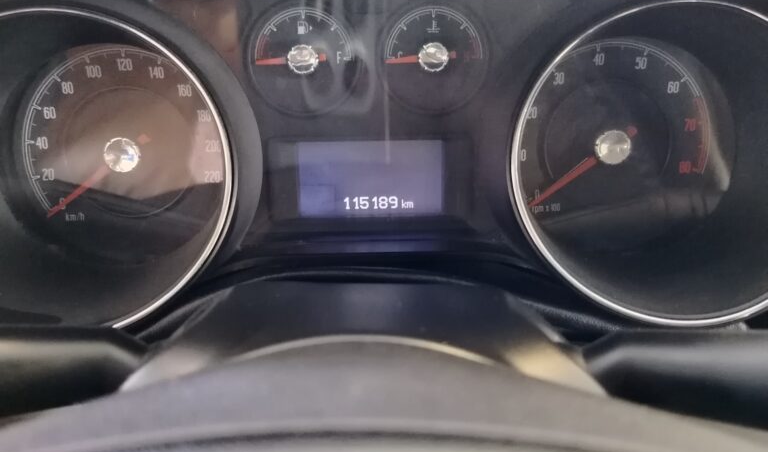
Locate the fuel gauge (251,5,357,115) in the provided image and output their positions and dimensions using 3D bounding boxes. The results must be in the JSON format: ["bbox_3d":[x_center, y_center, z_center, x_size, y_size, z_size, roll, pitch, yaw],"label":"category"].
[{"bbox_3d":[-0.034,-0.070,0.298,0.044,0.045,0.013,0,12,0],"label":"fuel gauge"}]

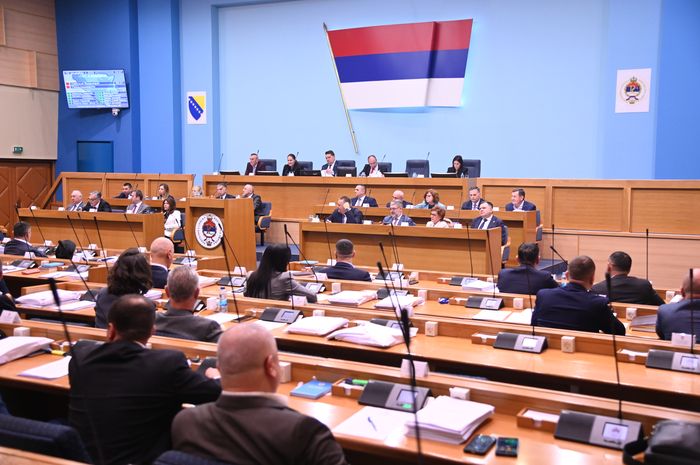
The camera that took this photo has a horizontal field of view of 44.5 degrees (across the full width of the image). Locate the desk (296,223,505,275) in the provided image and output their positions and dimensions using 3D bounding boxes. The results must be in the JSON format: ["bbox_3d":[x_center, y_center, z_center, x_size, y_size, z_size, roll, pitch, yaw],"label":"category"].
[{"bbox_3d":[0.668,0.337,12.142,3.000,0.880,0.460,3,6,30],"label":"desk"}]

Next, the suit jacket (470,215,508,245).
[{"bbox_3d":[1.940,0.042,11.883,0.500,0.600,0.360,3,5,29],"label":"suit jacket"}]

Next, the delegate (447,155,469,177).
[{"bbox_3d":[1.950,-0.778,15.646,0.460,1.280,0.720,2,5,24],"label":"delegate"}]

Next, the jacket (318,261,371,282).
[{"bbox_3d":[-0.040,0.571,7.664,0.500,0.630,0.360,1,5,14],"label":"jacket"}]

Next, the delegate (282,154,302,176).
[{"bbox_3d":[-1.223,-0.985,17.771,0.470,1.299,0.720,3,6,31],"label":"delegate"}]

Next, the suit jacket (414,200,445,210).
[{"bbox_3d":[1.347,-0.254,14.299,0.500,0.580,0.340,3,6,31],"label":"suit jacket"}]

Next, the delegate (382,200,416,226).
[{"bbox_3d":[0.711,0.130,13.099,0.530,1.226,0.720,3,6,31],"label":"delegate"}]

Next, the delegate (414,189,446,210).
[{"bbox_3d":[1.359,-0.150,14.657,0.500,1.199,0.720,3,6,31],"label":"delegate"}]

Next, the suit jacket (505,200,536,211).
[{"bbox_3d":[2.710,-0.213,13.502,0.520,0.600,0.350,3,6,31],"label":"suit jacket"}]

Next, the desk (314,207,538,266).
[{"bbox_3d":[1.173,0.030,14.316,3.894,0.901,0.520,3,6,31],"label":"desk"}]

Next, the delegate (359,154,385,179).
[{"bbox_3d":[0.421,-0.882,16.775,0.520,1.263,0.720,2,5,23],"label":"delegate"}]

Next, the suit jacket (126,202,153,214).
[{"bbox_3d":[-3.945,-0.261,16.006,0.490,0.610,0.350,3,6,31],"label":"suit jacket"}]

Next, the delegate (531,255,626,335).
[{"bbox_3d":[1.433,0.759,5.289,0.530,1.250,0.720,2,5,25],"label":"delegate"}]

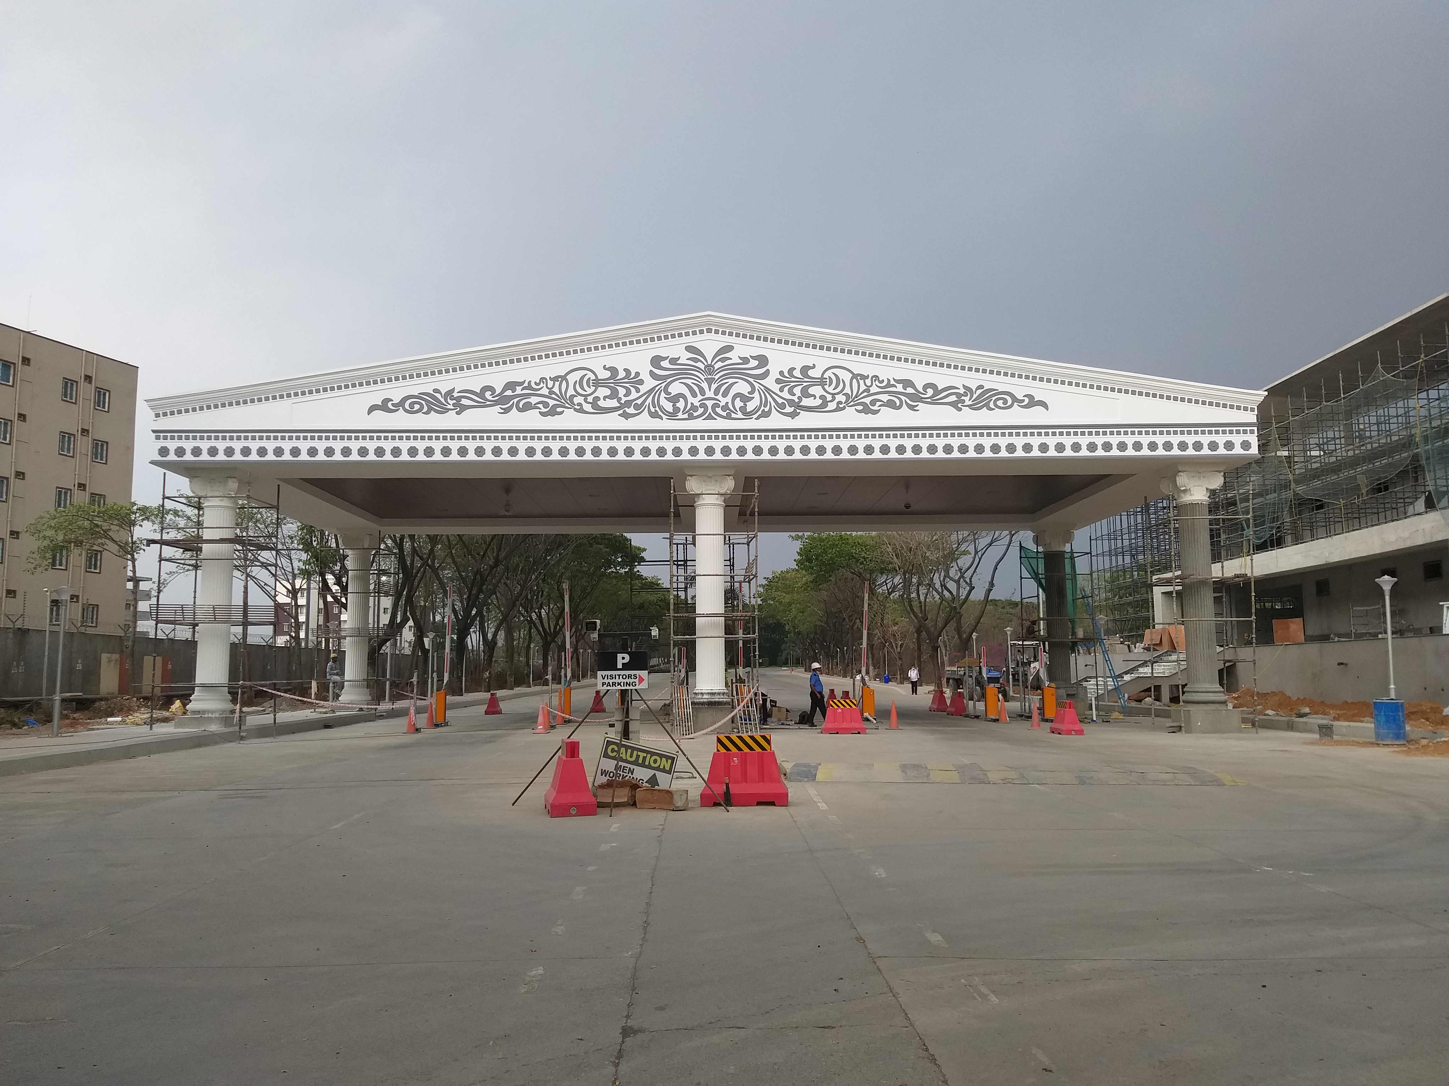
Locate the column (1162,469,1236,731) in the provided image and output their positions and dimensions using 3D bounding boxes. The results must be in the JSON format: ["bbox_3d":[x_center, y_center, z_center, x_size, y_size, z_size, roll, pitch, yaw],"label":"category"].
[{"bbox_3d":[12.367,1.472,28.247,1.250,6.750,1.200,0,-7,-1],"label":"column"}]

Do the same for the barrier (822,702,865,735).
[{"bbox_3d":[2.810,4.124,25.807,1.070,0.780,0.530,0,-6,0],"label":"barrier"}]

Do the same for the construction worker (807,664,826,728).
[{"bbox_3d":[2.590,4.263,30.531,0.600,1.750,0.500,0,-7,-1],"label":"construction worker"}]

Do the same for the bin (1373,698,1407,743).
[{"bbox_3d":[14.160,3.820,23.191,0.580,0.900,0.580,0,-7,-1],"label":"bin"}]

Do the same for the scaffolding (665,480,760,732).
[{"bbox_3d":[-0.291,1.660,28.223,2.100,6.400,2.050,0,-7,-3],"label":"scaffolding"}]

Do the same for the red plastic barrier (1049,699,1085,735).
[{"bbox_3d":[8.291,4.232,26.363,0.500,0.800,1.000,0,-7,-1],"label":"red plastic barrier"}]

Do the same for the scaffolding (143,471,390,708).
[{"bbox_3d":[-12.330,2.004,31.400,2.300,5.750,12.400,0,-6,-1],"label":"scaffolding"}]

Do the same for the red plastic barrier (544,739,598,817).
[{"bbox_3d":[-1.877,2.813,13.240,0.530,0.860,1.070,1,-6,-13],"label":"red plastic barrier"}]

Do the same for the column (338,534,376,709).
[{"bbox_3d":[-13.267,2.715,39.429,1.140,6.200,1.140,0,-7,-1],"label":"column"}]

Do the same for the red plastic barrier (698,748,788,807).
[{"bbox_3d":[0.249,2.892,13.655,1.070,0.760,0.530,0,-6,0],"label":"red plastic barrier"}]

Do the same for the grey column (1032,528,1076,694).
[{"bbox_3d":[11.173,2.366,36.400,1.330,5.850,1.330,0,-6,0],"label":"grey column"}]

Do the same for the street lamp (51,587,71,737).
[{"bbox_3d":[-14.080,2.506,23.054,0.420,3.150,0.420,0,-6,0],"label":"street lamp"}]

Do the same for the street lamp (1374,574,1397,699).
[{"bbox_3d":[13.957,2.258,22.854,0.420,3.150,0.420,0,-6,0],"label":"street lamp"}]

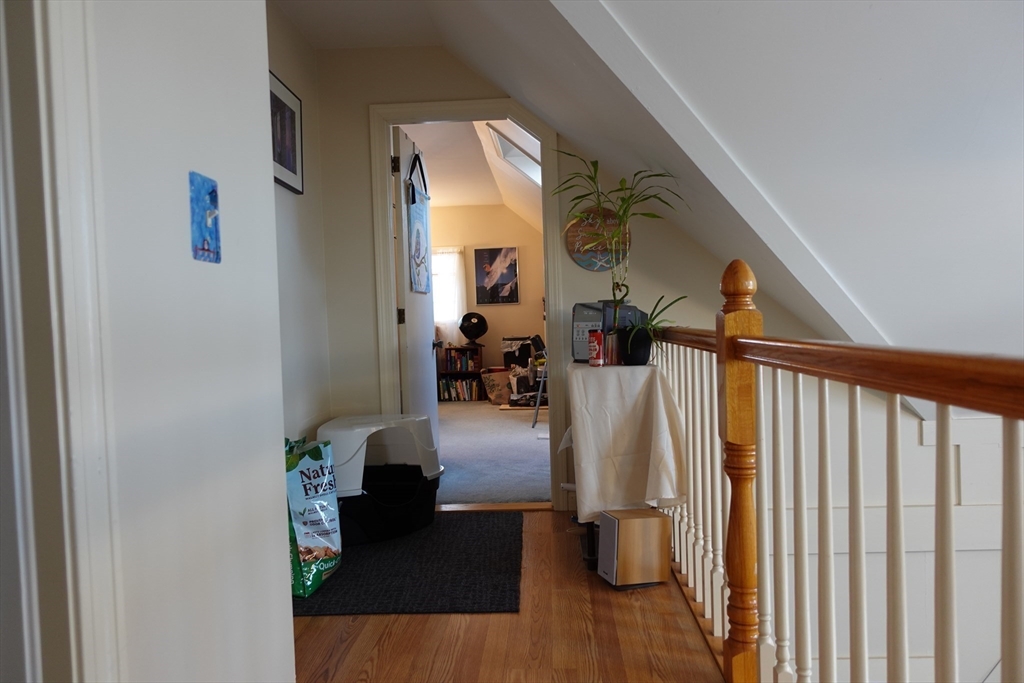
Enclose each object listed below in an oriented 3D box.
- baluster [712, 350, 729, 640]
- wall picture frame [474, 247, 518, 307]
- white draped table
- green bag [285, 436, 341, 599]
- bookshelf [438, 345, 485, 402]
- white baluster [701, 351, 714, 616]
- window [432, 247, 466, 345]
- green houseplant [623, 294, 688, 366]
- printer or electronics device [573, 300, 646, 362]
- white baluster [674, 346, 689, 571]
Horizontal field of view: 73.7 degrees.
[{"bbox_3d":[0.624,0.469,2.103,0.032,0.878,0.032,-2,2,3],"label":"baluster"},{"bbox_3d":[-0.181,-0.800,8.425,0.537,0.702,0.030,-2,2,3],"label":"wall picture frame"},{"bbox_3d":[0.428,0.495,2.786,0.428,0.796,0.478,-2,2,3],"label":"white draped table"},{"bbox_3d":[-0.819,0.656,2.660,0.159,0.567,0.308,-2,2,11],"label":"green bag"},{"bbox_3d":[-0.613,0.408,8.378,0.577,0.667,0.279,-2,2,3],"label":"bookshelf"},{"bbox_3d":[0.630,0.465,2.230,0.032,0.878,0.032,-2,2,3],"label":"white baluster"},{"bbox_3d":[-0.960,-0.573,8.442,0.796,1.174,0.100,-2,2,3],"label":"window"},{"bbox_3d":[0.557,-0.047,2.722,0.269,0.279,0.229,-2,2,3],"label":"green houseplant"},{"bbox_3d":[0.415,-0.038,2.958,0.288,0.252,0.169,-4,2,-42],"label":"printer or electronics device"},{"bbox_3d":[0.649,0.452,2.613,0.032,0.878,0.032,-2,2,3],"label":"white baluster"}]

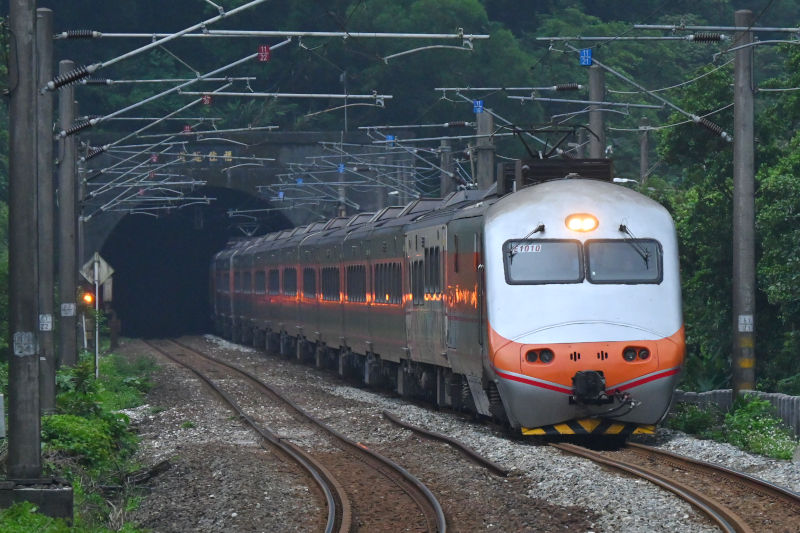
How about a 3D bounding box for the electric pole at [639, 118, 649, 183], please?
[{"bbox_3d":[8.061,-1.066,198.000,0.270,7.800,0.270,0,0,0],"label":"electric pole"}]

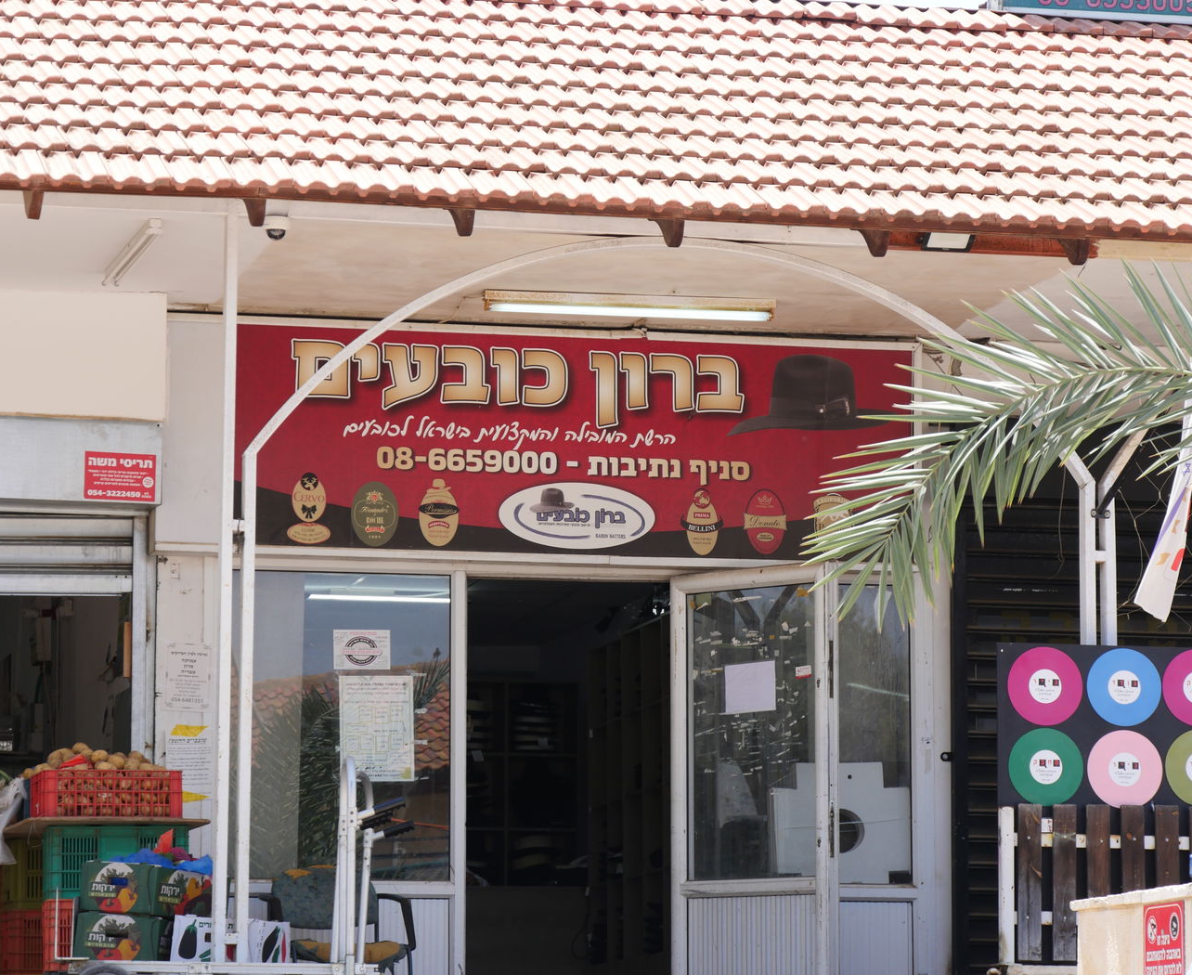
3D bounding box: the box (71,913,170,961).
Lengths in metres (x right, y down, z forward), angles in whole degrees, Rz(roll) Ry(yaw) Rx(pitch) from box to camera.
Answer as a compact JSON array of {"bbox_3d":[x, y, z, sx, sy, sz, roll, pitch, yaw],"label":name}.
[{"bbox_3d":[-1.752,1.776,19.026,0.360,0.195,0.470,0,-8,26],"label":"box"}]

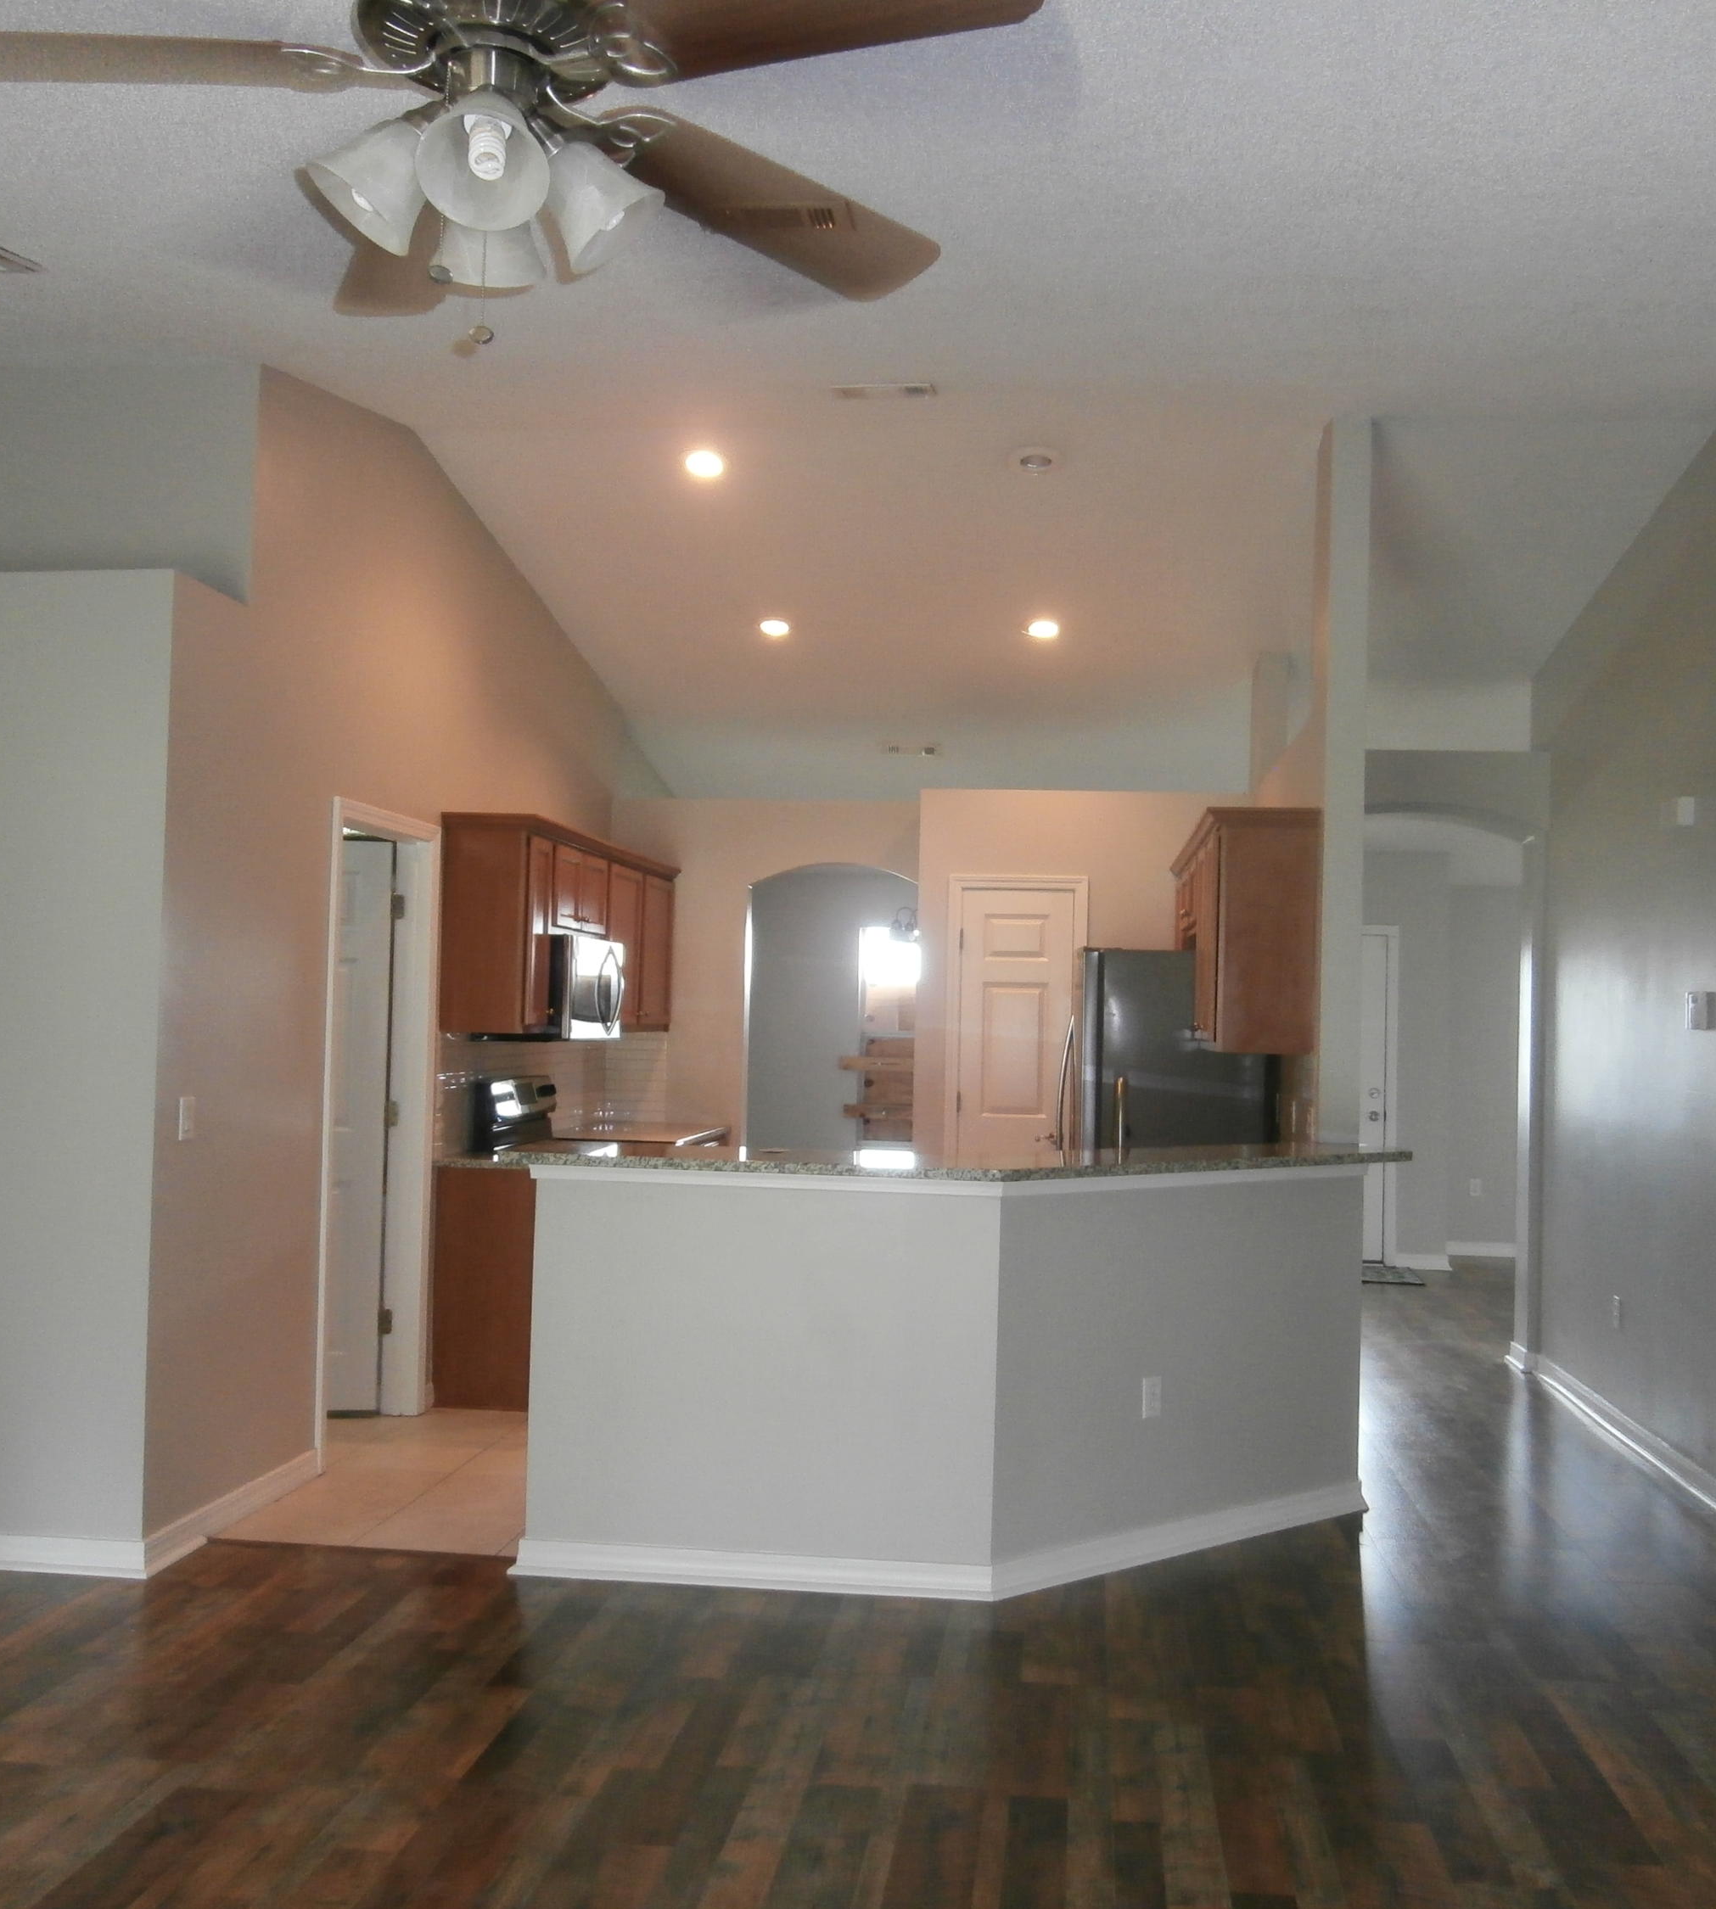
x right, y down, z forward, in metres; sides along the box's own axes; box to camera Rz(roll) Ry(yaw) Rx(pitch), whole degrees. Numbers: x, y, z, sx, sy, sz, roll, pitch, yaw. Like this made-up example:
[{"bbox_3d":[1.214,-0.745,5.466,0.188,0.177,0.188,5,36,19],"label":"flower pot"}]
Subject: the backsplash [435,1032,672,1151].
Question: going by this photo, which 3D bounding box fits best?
[{"bbox_3d":[-1.239,0.549,7.629,0.330,0.480,2.300,1,-2,7],"label":"backsplash"}]

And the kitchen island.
[{"bbox_3d":[0.382,1.118,5.074,2.480,1.090,1.270,1,-2,7],"label":"kitchen island"}]

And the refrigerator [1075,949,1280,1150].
[{"bbox_3d":[1.250,0.865,7.182,0.810,1.750,0.900,1,-2,7],"label":"refrigerator"}]

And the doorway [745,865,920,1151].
[{"bbox_3d":[-0.118,0.660,8.705,0.881,2.170,0.140,1,-2,7],"label":"doorway"}]

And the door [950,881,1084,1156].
[{"bbox_3d":[0.713,0.704,8.054,0.625,2.090,0.080,1,-2,7],"label":"door"}]

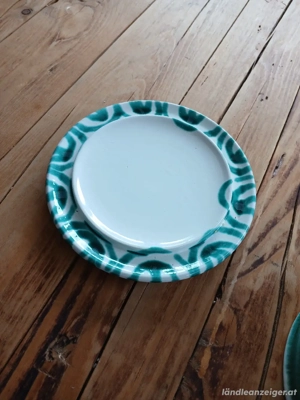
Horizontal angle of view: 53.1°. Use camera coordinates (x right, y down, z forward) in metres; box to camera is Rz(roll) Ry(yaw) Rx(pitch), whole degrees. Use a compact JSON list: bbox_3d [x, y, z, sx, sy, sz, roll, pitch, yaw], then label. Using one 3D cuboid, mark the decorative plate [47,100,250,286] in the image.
[{"bbox_3d":[0.005,-0.029,0.418,0.285,0.028,0.285,2,62,-4],"label":"decorative plate"}]

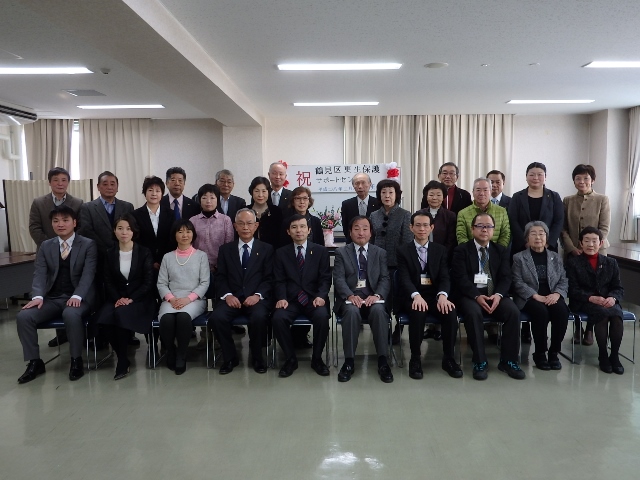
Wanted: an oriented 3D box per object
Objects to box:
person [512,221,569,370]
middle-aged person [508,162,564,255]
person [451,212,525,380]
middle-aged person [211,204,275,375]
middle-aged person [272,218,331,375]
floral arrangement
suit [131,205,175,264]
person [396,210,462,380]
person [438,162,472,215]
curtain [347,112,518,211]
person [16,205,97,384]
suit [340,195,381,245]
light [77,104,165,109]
[{"bbox_3d":[1.869,0.432,4.301,0.448,1.201,0.620,0,6,7],"label":"person"},{"bbox_3d":[1.999,0.125,4.634,0.500,1.670,0.340,1,6,12],"label":"middle-aged person"},{"bbox_3d":[1.388,0.409,4.152,0.540,1.270,0.800,0,6,6],"label":"person"},{"bbox_3d":[-0.648,0.398,4.264,0.529,1.330,0.640,-1,6,0],"label":"middle-aged person"},{"bbox_3d":[-0.153,0.416,4.134,0.500,1.230,0.760,-1,6,0],"label":"middle-aged person"},{"bbox_3d":[0.095,-0.281,6.474,0.400,0.330,0.330,0,6,1],"label":"floral arrangement"},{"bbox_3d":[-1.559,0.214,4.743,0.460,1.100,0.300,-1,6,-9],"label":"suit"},{"bbox_3d":[0.888,0.402,4.169,0.500,1.290,0.800,0,6,5],"label":"person"},{"bbox_3d":[1.298,0.058,5.117,0.520,1.720,0.330,0,6,8],"label":"person"},{"bbox_3d":[1.875,-1.126,8.661,2.870,2.050,0.160,0,6,1],"label":"curtain"},{"bbox_3d":[-2.162,0.394,4.183,0.540,1.356,0.840,0,6,3],"label":"person"},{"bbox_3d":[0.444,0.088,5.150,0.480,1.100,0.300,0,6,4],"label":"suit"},{"bbox_3d":[-2.971,-2.002,7.471,1.260,0.080,0.240,0,6,1],"label":"light"}]

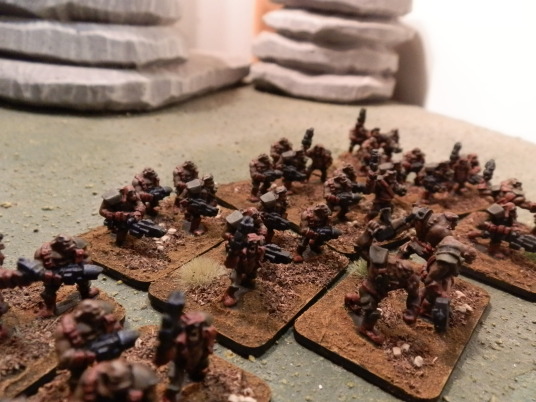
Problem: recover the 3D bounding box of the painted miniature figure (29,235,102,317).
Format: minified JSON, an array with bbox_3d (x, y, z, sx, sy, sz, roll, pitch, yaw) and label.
[{"bbox_3d":[-0.040,0.014,0.086,0.011,0.016,0.010,-18,33,-35],"label":"painted miniature figure"}]

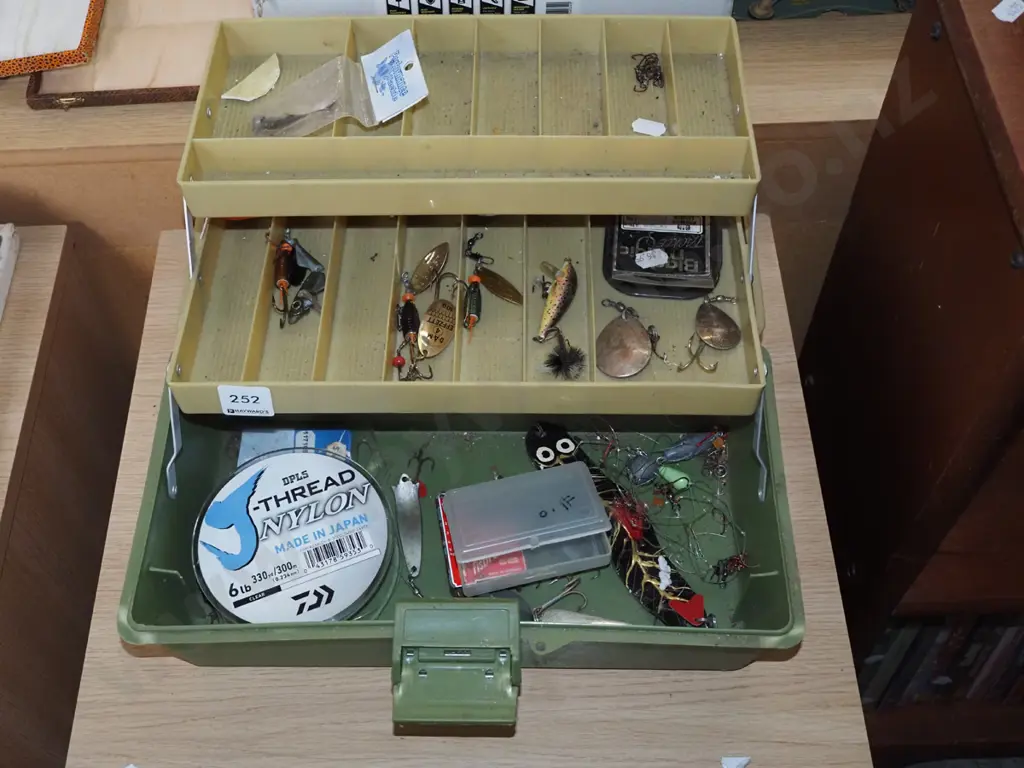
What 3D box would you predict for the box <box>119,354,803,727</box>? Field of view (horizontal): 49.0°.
[{"bbox_3d":[-0.024,0.080,0.590,0.325,0.083,0.200,0,58,1],"label":"box"}]

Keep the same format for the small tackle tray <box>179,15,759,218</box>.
[{"bbox_3d":[-0.021,-0.148,0.618,0.295,0.028,0.128,0,56,1],"label":"small tackle tray"}]

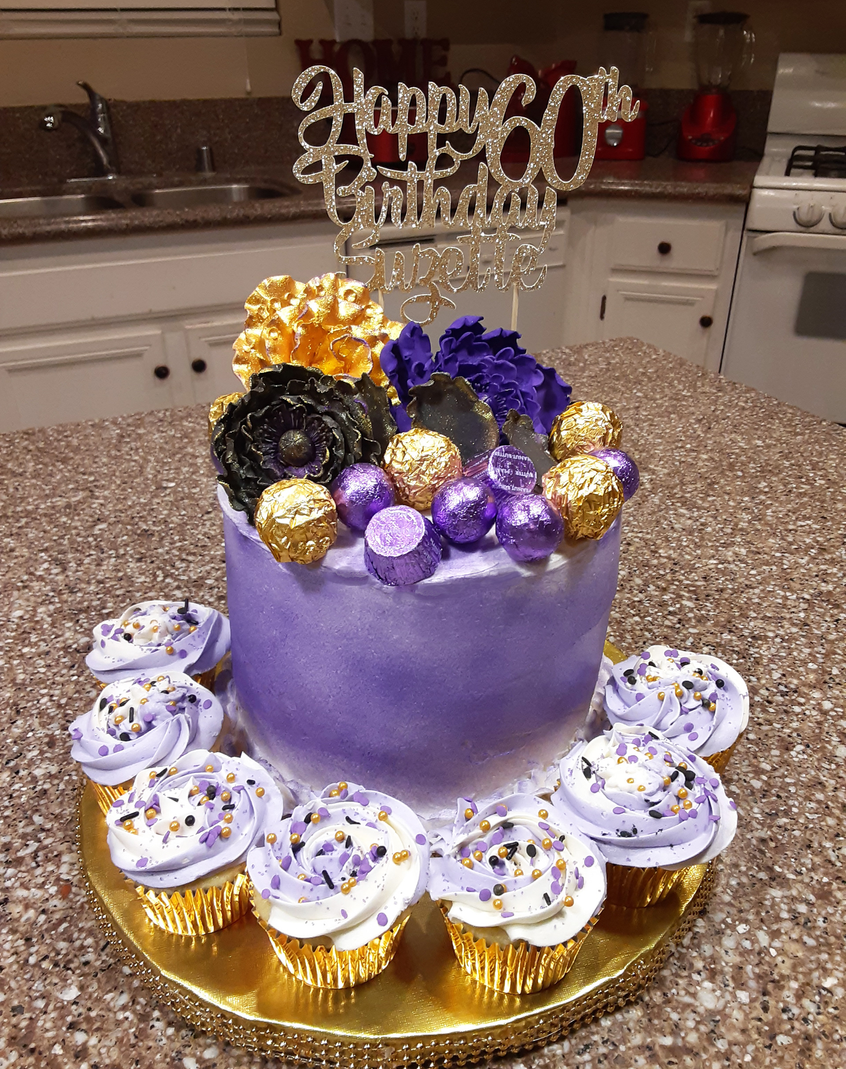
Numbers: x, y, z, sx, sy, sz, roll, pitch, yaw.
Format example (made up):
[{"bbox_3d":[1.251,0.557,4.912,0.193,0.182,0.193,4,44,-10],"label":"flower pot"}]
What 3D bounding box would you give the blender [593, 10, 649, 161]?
[{"bbox_3d":[0.612,-1.353,2.670,0.195,0.390,0.185,9,30,16],"label":"blender"}]

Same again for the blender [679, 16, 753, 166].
[{"bbox_3d":[0.883,-1.332,2.624,0.190,0.385,0.190,9,30,16],"label":"blender"}]

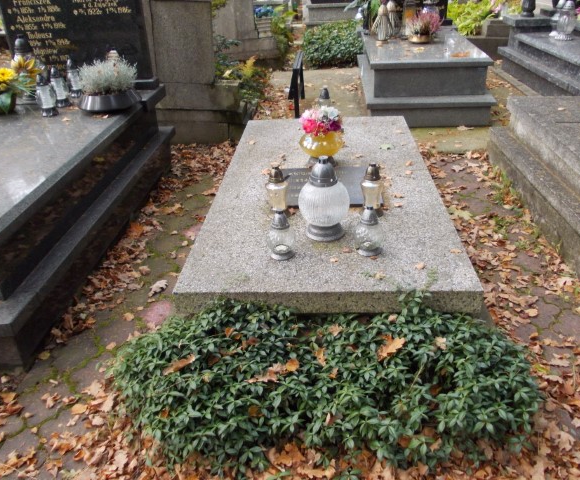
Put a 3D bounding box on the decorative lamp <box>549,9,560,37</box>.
[{"bbox_3d":[2.780,-2.289,5.400,0.160,0.340,0.160,-1,29,3],"label":"decorative lamp"}]

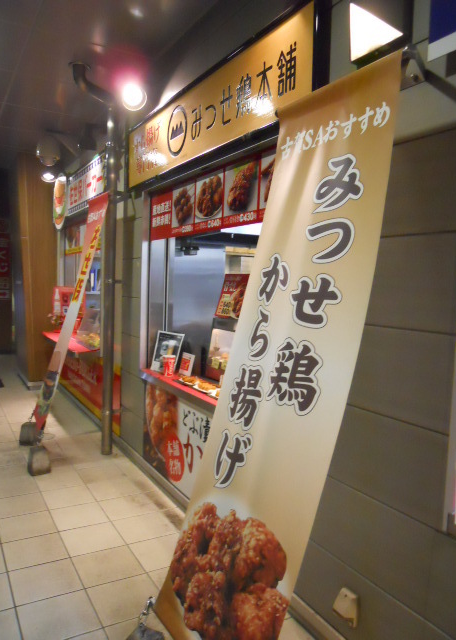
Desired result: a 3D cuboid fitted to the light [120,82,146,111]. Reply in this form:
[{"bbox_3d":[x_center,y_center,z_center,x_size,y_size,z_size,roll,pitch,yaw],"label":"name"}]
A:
[{"bbox_3d":[-0.653,-1.541,3.575,0.152,0.152,0.160,0,36,-24],"label":"light"}]

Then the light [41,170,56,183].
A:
[{"bbox_3d":[-1.957,-1.573,5.655,0.155,0.120,0.155,-1,5,-29],"label":"light"}]

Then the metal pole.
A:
[{"bbox_3d":[-0.964,-0.289,4.169,0.090,2.760,0.090,-1,5,-29],"label":"metal pole"}]

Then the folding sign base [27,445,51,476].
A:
[{"bbox_3d":[-1.371,1.027,3.792,0.145,0.166,0.140,-1,5,-29],"label":"folding sign base"}]

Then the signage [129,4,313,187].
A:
[{"bbox_3d":[-0.209,-1.159,3.059,0.060,0.420,2.300,-1,5,-29],"label":"signage"}]

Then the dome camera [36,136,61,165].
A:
[{"bbox_3d":[-1.869,-1.768,5.400,0.235,0.300,0.235,-1,5,-29],"label":"dome camera"}]

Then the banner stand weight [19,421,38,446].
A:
[{"bbox_3d":[-1.705,0.968,4.439,0.140,0.170,0.140,-1,5,-29],"label":"banner stand weight"}]

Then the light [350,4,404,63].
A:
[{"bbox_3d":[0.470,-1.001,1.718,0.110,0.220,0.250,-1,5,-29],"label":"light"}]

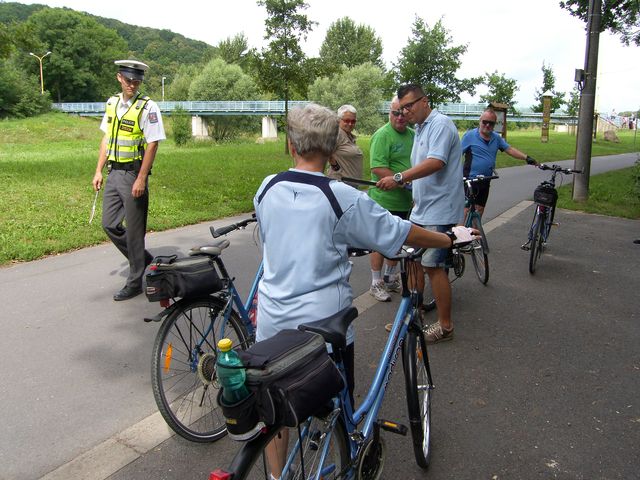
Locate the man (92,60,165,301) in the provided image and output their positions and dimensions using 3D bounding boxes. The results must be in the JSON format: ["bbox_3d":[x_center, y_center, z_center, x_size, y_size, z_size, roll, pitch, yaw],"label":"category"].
[{"bbox_3d":[-1.575,-0.500,4.280,0.580,1.860,0.580,4,9,14],"label":"man"}]

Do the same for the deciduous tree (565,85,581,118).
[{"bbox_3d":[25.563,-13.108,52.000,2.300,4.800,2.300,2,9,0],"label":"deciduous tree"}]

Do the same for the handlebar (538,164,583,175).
[{"bbox_3d":[2.846,-0.831,6.100,0.570,0.120,0.180,6,13,28],"label":"handlebar"}]

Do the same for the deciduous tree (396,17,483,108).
[{"bbox_3d":[6.413,-8.781,28.500,4.800,7.000,4.800,2,9,0],"label":"deciduous tree"}]

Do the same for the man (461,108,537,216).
[{"bbox_3d":[2.017,-0.643,6.019,0.850,1.720,0.450,2,12,11],"label":"man"}]

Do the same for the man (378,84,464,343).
[{"bbox_3d":[0.715,-0.180,3.650,0.600,1.750,0.550,-1,9,-15],"label":"man"}]

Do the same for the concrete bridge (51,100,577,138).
[{"bbox_3d":[-4.243,-11.706,50.500,54.000,4.000,3.000,3,12,15],"label":"concrete bridge"}]

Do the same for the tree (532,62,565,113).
[{"bbox_3d":[16.588,-10.105,37.500,2.400,5.400,2.300,5,12,23],"label":"tree"}]

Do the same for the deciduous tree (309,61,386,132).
[{"bbox_3d":[2.337,-12.026,44.000,6.600,6.100,6.200,2,9,0],"label":"deciduous tree"}]

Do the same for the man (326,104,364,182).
[{"bbox_3d":[0.246,-0.442,4.963,0.500,1.660,0.380,-11,16,-44],"label":"man"}]

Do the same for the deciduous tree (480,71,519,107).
[{"bbox_3d":[12.517,-9.388,36.000,2.700,4.700,2.600,4,12,19],"label":"deciduous tree"}]

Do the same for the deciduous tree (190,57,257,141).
[{"bbox_3d":[-10.811,-15.797,58.000,7.800,9.000,7.500,0,11,0],"label":"deciduous tree"}]

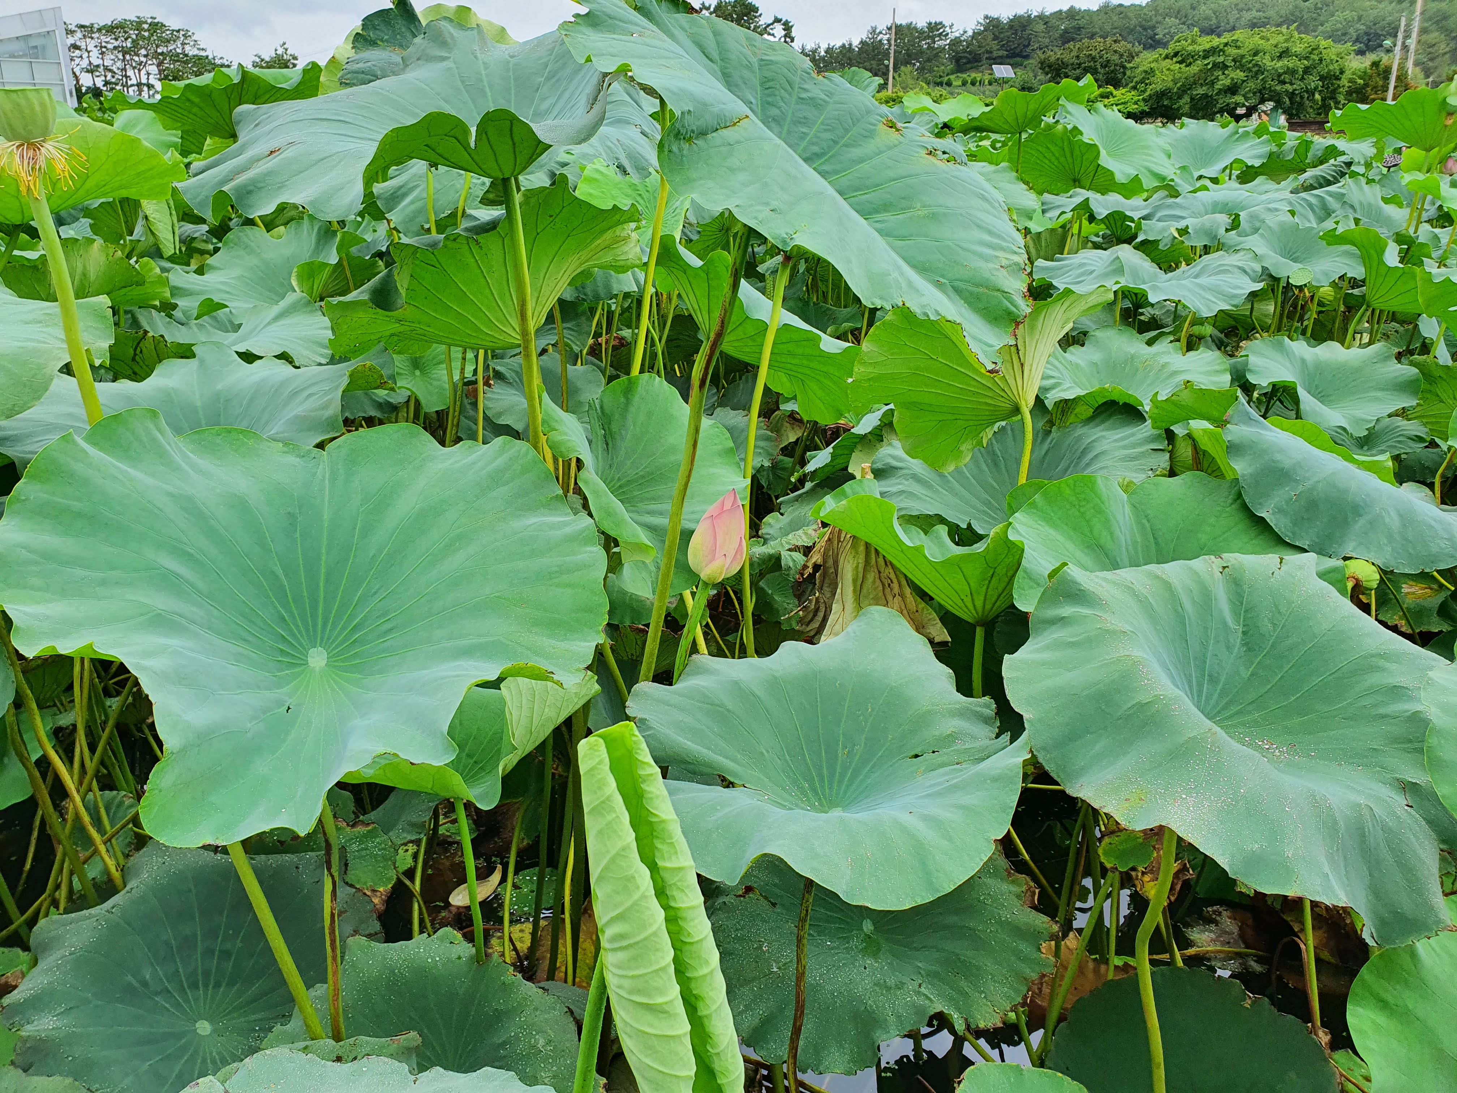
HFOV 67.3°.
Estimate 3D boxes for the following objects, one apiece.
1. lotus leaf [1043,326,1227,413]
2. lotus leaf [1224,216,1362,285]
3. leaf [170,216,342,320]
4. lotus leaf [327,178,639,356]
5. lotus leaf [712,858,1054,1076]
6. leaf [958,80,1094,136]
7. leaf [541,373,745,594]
[{"bbox_3d":[0.990,-0.405,2.700,0.440,0.132,0.418,8,30,19],"label":"lotus leaf"},{"bbox_3d":[2.059,-1.079,4.000,0.490,0.190,0.490,0,29,0],"label":"lotus leaf"},{"bbox_3d":[-1.153,-0.666,2.700,0.400,0.180,0.420,0,32,0],"label":"leaf"},{"bbox_3d":[-0.377,-0.427,1.850,0.530,0.223,0.451,-16,2,-7],"label":"lotus leaf"},{"bbox_3d":[0.198,0.512,1.480,0.455,0.100,0.450,0,23,0],"label":"lotus leaf"},{"bbox_3d":[1.199,-1.726,4.400,0.527,0.158,0.501,-6,9,17],"label":"leaf"},{"bbox_3d":[-0.129,-0.083,1.650,0.320,0.160,0.360,0,63,0],"label":"leaf"}]

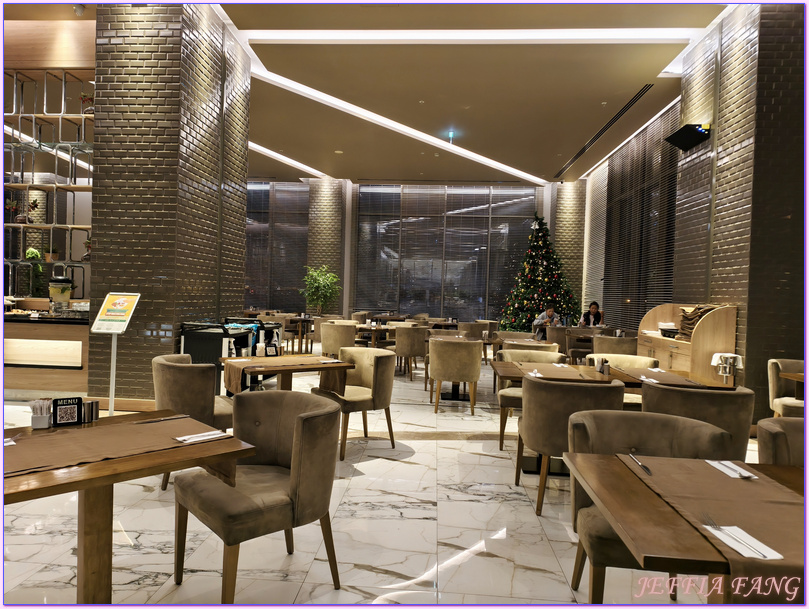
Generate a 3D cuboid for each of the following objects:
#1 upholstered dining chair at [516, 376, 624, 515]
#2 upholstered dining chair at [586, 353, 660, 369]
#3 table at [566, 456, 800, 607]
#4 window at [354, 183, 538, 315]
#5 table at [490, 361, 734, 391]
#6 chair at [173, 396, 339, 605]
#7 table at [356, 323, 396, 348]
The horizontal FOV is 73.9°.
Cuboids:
[{"bbox_3d":[1.044,0.869,3.456,0.590,0.800,0.600,2,1,4],"label":"upholstered dining chair"},{"bbox_3d":[1.927,0.876,4.824,0.590,0.800,0.600,2,1,5],"label":"upholstered dining chair"},{"bbox_3d":[1.289,0.934,1.485,1.530,0.750,0.760,2,1,4],"label":"table"},{"bbox_3d":[1.167,-1.294,15.386,5.071,4.140,0.150,2,1,3],"label":"window"},{"bbox_3d":[1.453,0.897,4.065,1.540,0.750,0.770,2,1,5],"label":"table"},{"bbox_3d":[-0.608,0.834,2.371,0.600,0.800,0.575,1,2,-43],"label":"chair"},{"bbox_3d":[-0.518,0.742,8.934,0.820,0.740,0.820,1,2,-40],"label":"table"}]

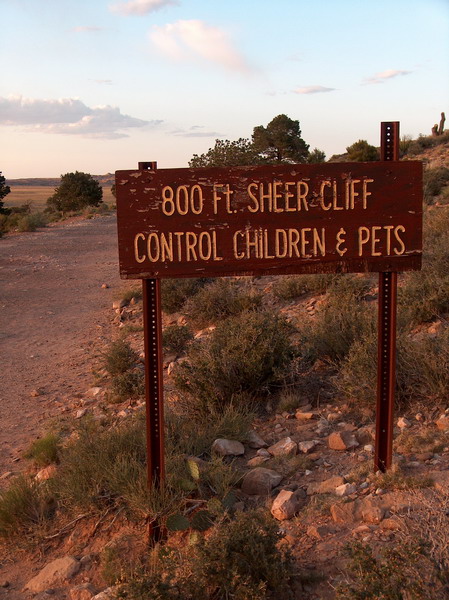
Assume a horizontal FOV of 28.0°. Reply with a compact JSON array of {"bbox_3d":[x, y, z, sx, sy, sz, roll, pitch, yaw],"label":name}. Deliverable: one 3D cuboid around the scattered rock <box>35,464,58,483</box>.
[{"bbox_3d":[-0.974,0.950,4.930,0.130,0.080,0.110,-3,9,-12],"label":"scattered rock"}]

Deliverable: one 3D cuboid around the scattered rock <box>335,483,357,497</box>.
[{"bbox_3d":[0.548,0.858,4.078,0.099,0.051,0.074,0,8,0],"label":"scattered rock"}]

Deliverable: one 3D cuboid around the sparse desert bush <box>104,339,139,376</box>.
[{"bbox_3d":[-0.806,0.450,7.050,0.270,0.270,0.260,-2,9,-7],"label":"sparse desert bush"}]

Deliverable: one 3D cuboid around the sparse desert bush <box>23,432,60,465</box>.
[{"bbox_3d":[-1.040,0.850,5.120,0.210,0.170,0.200,-3,9,-12],"label":"sparse desert bush"}]

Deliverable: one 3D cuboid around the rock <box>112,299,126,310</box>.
[{"bbox_3d":[-1.224,0.052,10.500,0.155,0.120,0.140,-2,9,-7],"label":"rock"}]

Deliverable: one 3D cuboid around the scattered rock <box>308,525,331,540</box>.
[{"bbox_3d":[0.390,0.964,3.735,0.099,0.053,0.074,0,8,0],"label":"scattered rock"}]

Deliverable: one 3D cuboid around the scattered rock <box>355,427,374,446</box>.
[{"bbox_3d":[0.723,0.705,4.650,0.110,0.080,0.100,0,9,9],"label":"scattered rock"}]

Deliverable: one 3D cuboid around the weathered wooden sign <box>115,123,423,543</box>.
[{"bbox_3d":[0.205,0.189,4.048,1.312,1.917,0.100,-1,10,2],"label":"weathered wooden sign"}]

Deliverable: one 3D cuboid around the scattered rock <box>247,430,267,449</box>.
[{"bbox_3d":[0.178,0.778,5.020,0.120,0.085,0.110,-1,9,2],"label":"scattered rock"}]

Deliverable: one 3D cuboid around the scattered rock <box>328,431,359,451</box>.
[{"bbox_3d":[0.612,0.722,4.630,0.150,0.085,0.120,0,9,8],"label":"scattered rock"}]

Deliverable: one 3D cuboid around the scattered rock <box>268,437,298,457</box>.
[{"bbox_3d":[0.316,0.784,4.820,0.155,0.085,0.120,0,9,4],"label":"scattered rock"}]

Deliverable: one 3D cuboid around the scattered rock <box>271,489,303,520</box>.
[{"bbox_3d":[0.287,0.933,4.110,0.155,0.110,0.145,0,9,4],"label":"scattered rock"}]

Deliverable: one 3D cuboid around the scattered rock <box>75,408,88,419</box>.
[{"bbox_3d":[-0.961,0.762,6.050,0.093,0.055,0.080,-2,9,-9],"label":"scattered rock"}]

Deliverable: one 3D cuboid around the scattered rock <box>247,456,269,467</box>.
[{"bbox_3d":[0.174,0.850,4.742,0.115,0.046,0.086,0,8,0],"label":"scattered rock"}]

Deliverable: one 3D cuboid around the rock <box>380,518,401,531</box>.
[{"bbox_3d":[0.671,0.908,3.642,0.080,0.037,0.060,0,8,0],"label":"rock"}]

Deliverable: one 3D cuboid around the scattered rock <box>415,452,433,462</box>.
[{"bbox_3d":[0.928,0.735,4.201,0.083,0.037,0.063,0,8,0],"label":"scattered rock"}]

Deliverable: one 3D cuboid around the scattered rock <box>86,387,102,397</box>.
[{"bbox_3d":[-0.974,0.686,6.749,0.119,0.064,0.089,0,8,0],"label":"scattered rock"}]

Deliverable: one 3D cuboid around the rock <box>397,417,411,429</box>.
[{"bbox_3d":[0.931,0.637,4.684,0.072,0.055,0.054,0,8,0],"label":"rock"}]

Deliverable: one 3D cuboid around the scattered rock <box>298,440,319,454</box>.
[{"bbox_3d":[0.439,0.771,4.705,0.104,0.061,0.078,0,8,0],"label":"scattered rock"}]

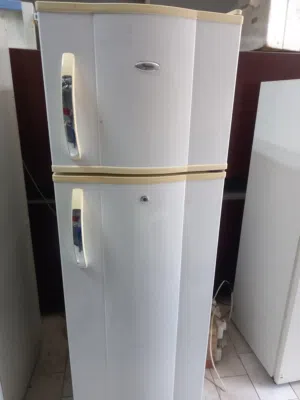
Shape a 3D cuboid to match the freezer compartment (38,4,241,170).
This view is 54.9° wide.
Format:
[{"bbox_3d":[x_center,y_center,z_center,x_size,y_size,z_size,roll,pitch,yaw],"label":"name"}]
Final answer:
[{"bbox_3d":[-0.053,-0.400,1.134,0.595,0.471,0.580,-2,19,-8],"label":"freezer compartment"}]

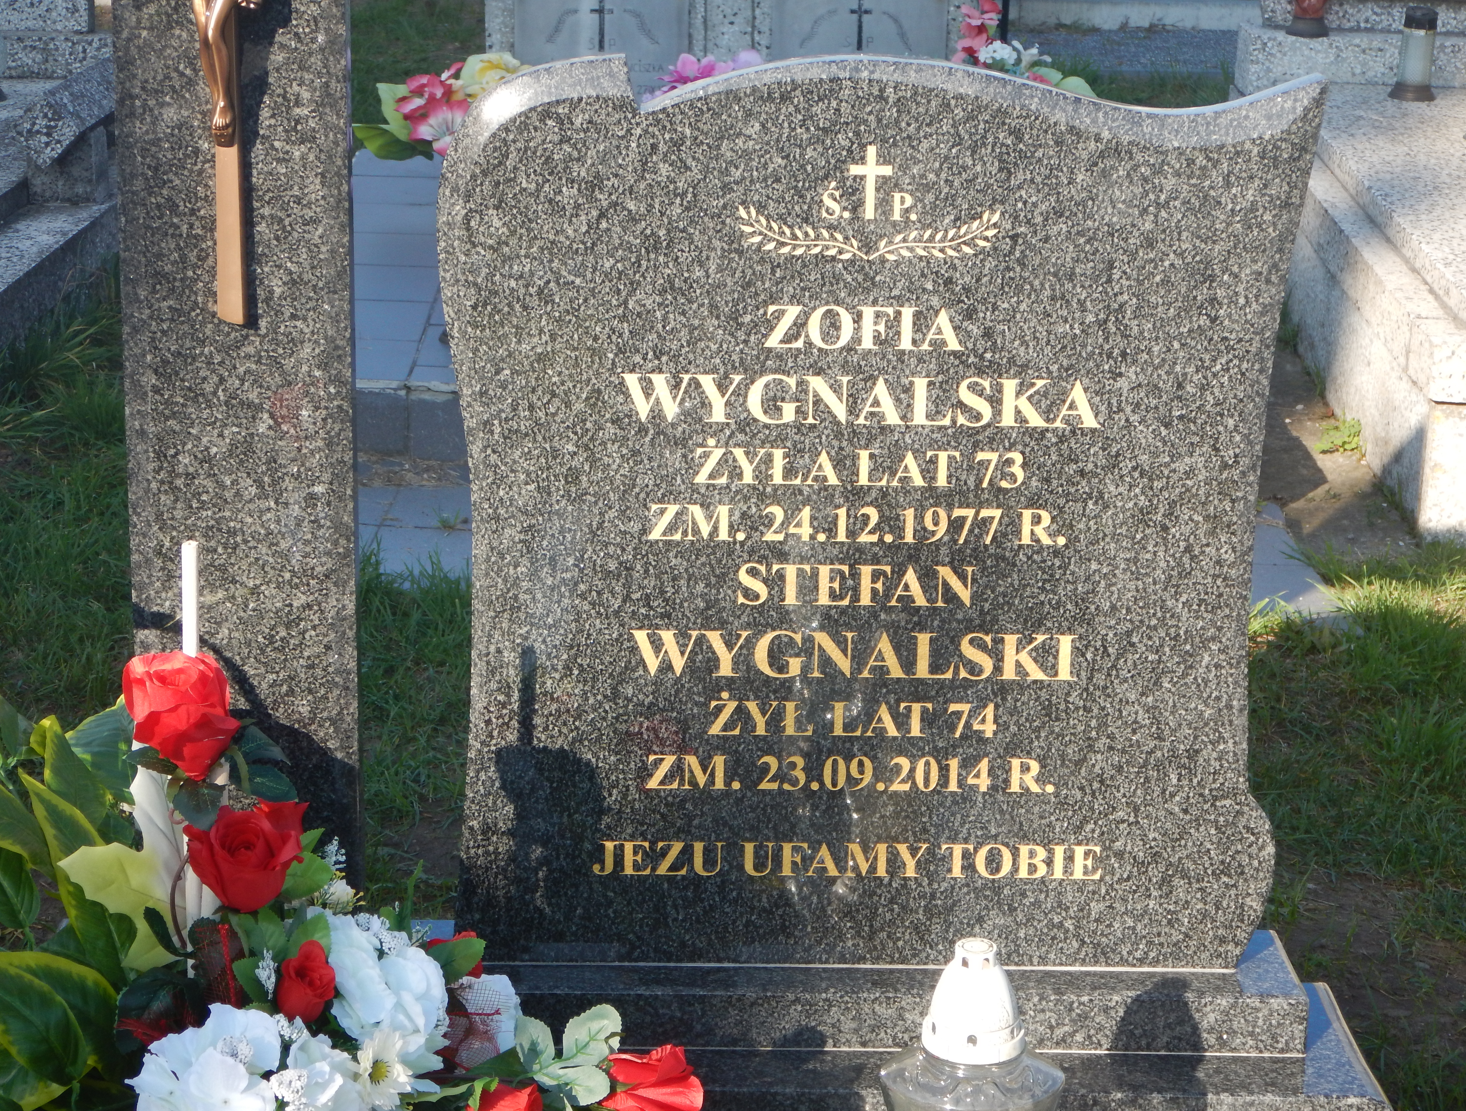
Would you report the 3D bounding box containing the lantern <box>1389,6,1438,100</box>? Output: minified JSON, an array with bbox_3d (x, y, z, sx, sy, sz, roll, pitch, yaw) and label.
[{"bbox_3d":[1.432,-1.051,6.450,0.099,0.187,0.099,2,18,0],"label":"lantern"}]

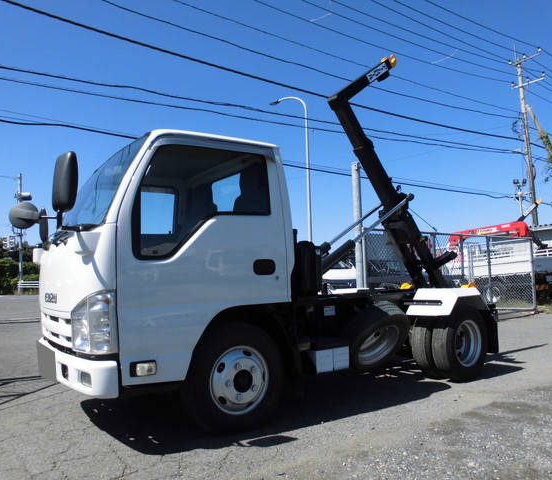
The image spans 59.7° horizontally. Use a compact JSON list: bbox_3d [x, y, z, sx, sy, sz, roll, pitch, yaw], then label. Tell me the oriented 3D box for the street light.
[{"bbox_3d":[0.893,-1.821,20.642,1.900,8.840,0.300,-3,-5,12],"label":"street light"}]

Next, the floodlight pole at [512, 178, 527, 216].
[{"bbox_3d":[16.840,-0.387,32.649,0.950,7.640,0.450,-4,-6,23],"label":"floodlight pole"}]

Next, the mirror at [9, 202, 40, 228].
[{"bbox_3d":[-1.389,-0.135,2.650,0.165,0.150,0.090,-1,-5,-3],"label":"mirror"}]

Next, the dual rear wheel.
[{"bbox_3d":[1.697,0.983,4.682,0.690,0.690,0.420,2,-6,-36],"label":"dual rear wheel"}]

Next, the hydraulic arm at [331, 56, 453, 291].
[{"bbox_3d":[1.327,-0.788,5.387,2.050,2.680,0.600,2,-6,-36],"label":"hydraulic arm"}]

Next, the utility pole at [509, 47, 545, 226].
[{"bbox_3d":[11.366,-3.085,21.062,1.900,10.820,0.500,-6,-6,43],"label":"utility pole"}]

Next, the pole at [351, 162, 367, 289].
[{"bbox_3d":[1.616,0.071,9.271,0.150,3.190,0.150,-2,-5,0],"label":"pole"}]

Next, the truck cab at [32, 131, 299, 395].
[{"bbox_3d":[-0.959,0.146,3.620,1.540,1.620,1.700,2,-6,-36],"label":"truck cab"}]

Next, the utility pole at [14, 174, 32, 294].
[{"bbox_3d":[-15.889,-0.374,30.000,0.800,7.550,0.450,-2,-5,0],"label":"utility pole"}]

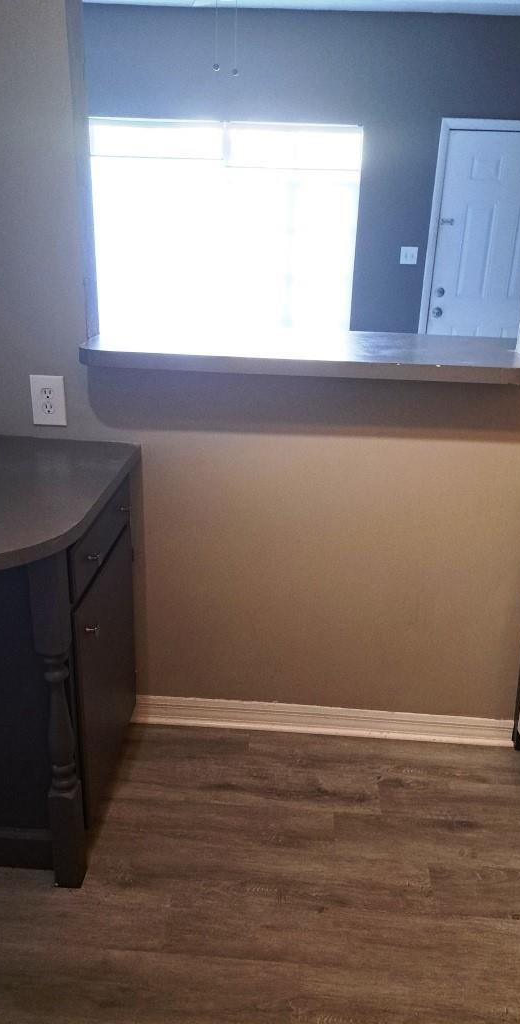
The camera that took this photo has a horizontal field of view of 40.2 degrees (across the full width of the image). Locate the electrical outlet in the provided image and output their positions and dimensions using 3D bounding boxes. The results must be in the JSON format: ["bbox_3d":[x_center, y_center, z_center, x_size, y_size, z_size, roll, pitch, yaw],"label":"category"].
[{"bbox_3d":[-0.566,-0.298,1.903,0.089,0.132,0.010,3,21,3],"label":"electrical outlet"}]

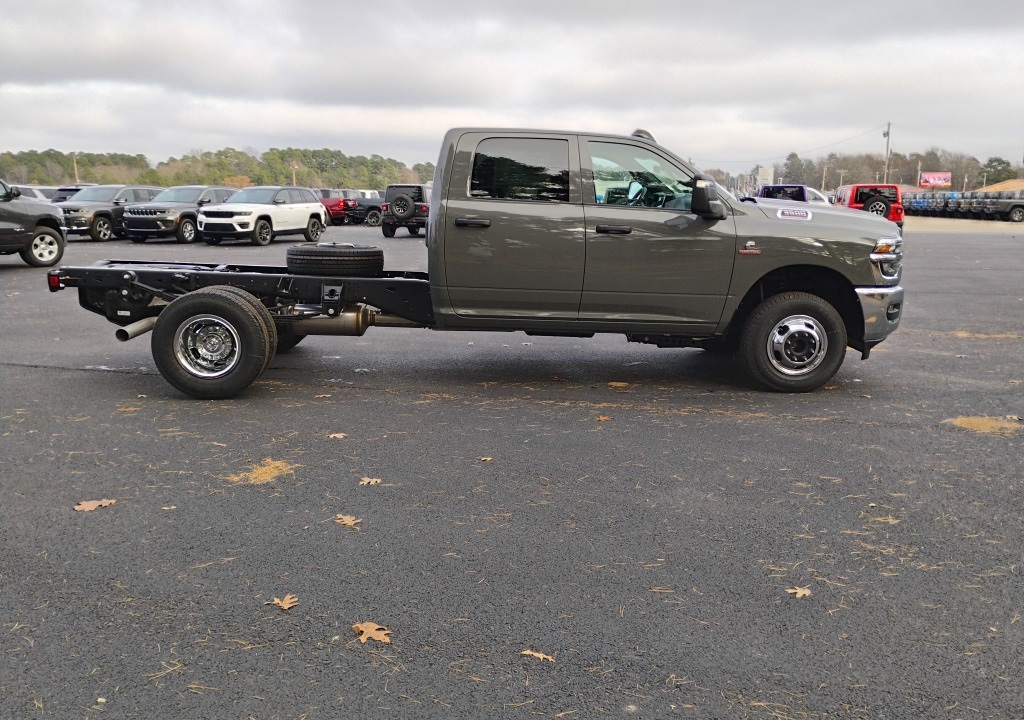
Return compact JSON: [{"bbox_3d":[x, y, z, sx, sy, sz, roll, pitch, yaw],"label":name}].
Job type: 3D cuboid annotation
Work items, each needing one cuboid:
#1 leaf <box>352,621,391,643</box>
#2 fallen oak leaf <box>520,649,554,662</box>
[{"bbox_3d":[-0.474,0.918,2.795,0.135,0.025,0.105,-1,11,-6],"label":"leaf"},{"bbox_3d":[0.082,0.950,2.657,0.117,0.025,0.045,6,12,26],"label":"fallen oak leaf"}]

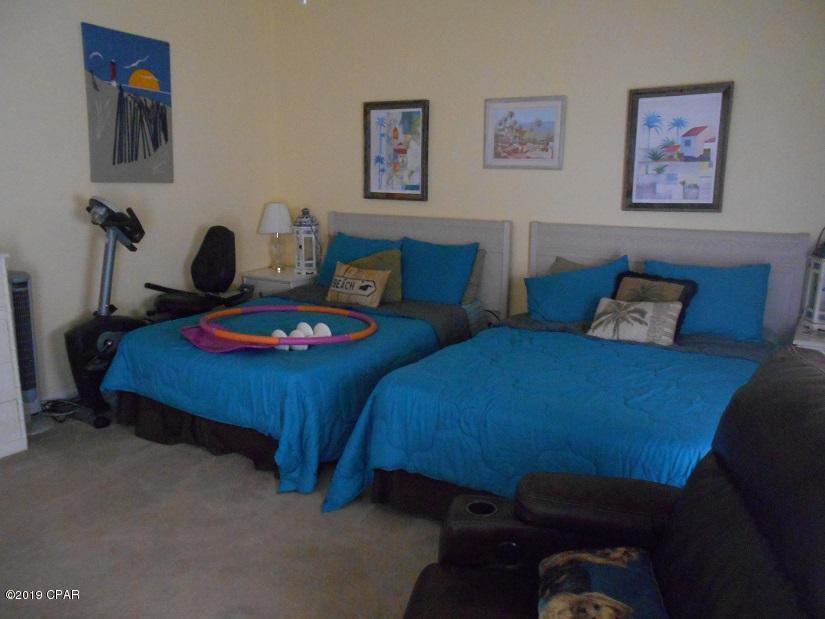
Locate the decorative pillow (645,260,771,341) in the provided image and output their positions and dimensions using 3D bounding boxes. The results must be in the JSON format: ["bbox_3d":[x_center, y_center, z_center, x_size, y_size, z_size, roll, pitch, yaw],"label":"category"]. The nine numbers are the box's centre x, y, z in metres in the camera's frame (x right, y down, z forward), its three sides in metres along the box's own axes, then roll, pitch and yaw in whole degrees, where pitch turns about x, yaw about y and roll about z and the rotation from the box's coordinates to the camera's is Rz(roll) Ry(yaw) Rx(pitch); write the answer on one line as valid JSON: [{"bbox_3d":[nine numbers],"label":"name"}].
[{"bbox_3d":[1.662,-0.060,3.535,0.660,0.450,0.160,8,-14,31],"label":"decorative pillow"}]

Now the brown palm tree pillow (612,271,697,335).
[{"bbox_3d":[1.323,-0.027,3.456,0.430,0.400,0.150,8,-19,33],"label":"brown palm tree pillow"}]

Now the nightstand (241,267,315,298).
[{"bbox_3d":[-1.075,0.028,5.313,0.550,0.660,0.450,8,13,31],"label":"nightstand"}]

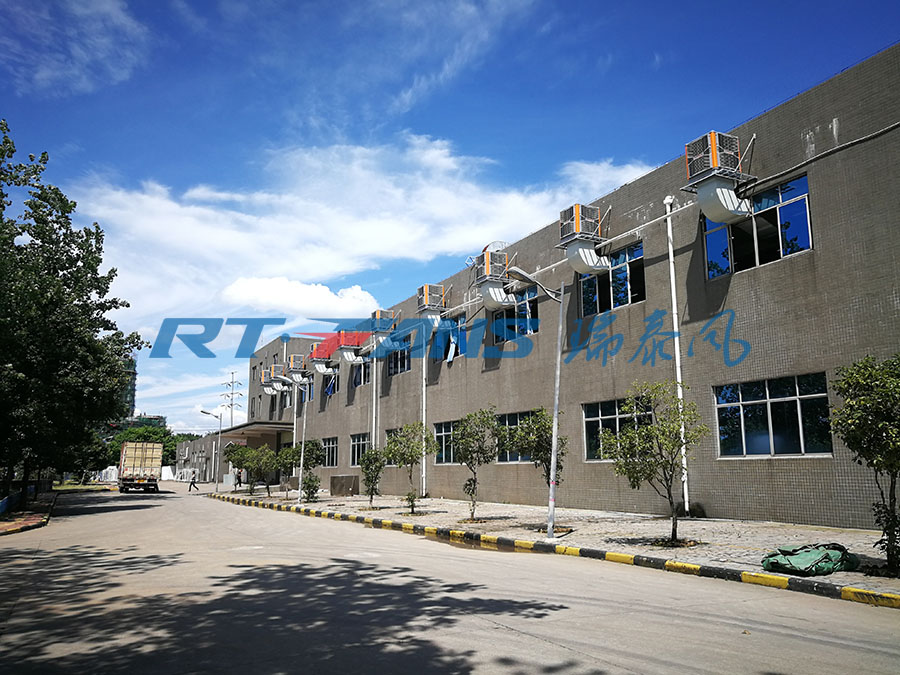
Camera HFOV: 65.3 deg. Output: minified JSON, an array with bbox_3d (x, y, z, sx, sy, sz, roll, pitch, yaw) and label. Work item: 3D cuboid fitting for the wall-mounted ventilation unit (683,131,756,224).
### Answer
[{"bbox_3d":[7.932,-4.500,20.675,1.877,2.394,1.292,6,-12,-27],"label":"wall-mounted ventilation unit"}]

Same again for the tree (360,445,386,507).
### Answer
[{"bbox_3d":[-2.978,5.435,27.247,1.007,2.226,1.007,1,-11,-6],"label":"tree"}]

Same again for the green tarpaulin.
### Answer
[{"bbox_3d":[5.168,3.162,10.064,1.320,0.300,0.850,-5,-12,26],"label":"green tarpaulin"}]

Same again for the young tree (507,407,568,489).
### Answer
[{"bbox_3d":[2.166,3.238,17.430,1.469,2.992,1.469,0,-11,0],"label":"young tree"}]

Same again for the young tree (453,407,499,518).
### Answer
[{"bbox_3d":[0.797,3.660,20.234,1.333,3.106,1.266,0,-11,2],"label":"young tree"}]

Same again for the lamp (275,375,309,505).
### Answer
[{"bbox_3d":[-7.513,4.671,32.692,1.537,5.984,0.299,6,-12,-27],"label":"lamp"}]

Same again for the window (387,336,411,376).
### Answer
[{"bbox_3d":[-3.135,1.207,42.843,0.150,2.150,3.595,5,-12,-27],"label":"window"}]

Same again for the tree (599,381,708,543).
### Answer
[{"bbox_3d":[4.155,2.500,14.302,2.172,3.178,2.063,-3,-11,17],"label":"tree"}]

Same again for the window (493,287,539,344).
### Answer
[{"bbox_3d":[2.917,-0.969,31.425,0.150,2.150,3.629,5,-12,-27],"label":"window"}]

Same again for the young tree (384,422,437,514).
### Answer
[{"bbox_3d":[-1.302,4.308,23.063,1.714,2.884,1.628,1,-11,-3],"label":"young tree"}]

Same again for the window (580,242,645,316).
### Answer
[{"bbox_3d":[5.881,-2.035,25.834,0.150,2.150,3.646,5,-12,-27],"label":"window"}]

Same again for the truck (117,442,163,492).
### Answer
[{"bbox_3d":[-23.732,9.898,53.773,2.500,3.600,9.000,5,-12,-26],"label":"truck"}]

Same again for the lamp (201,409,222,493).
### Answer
[{"bbox_3d":[-17.186,8.163,50.718,1.537,5.984,0.299,6,-12,-27],"label":"lamp"}]

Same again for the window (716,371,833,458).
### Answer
[{"bbox_3d":[8.521,2.173,18.736,0.150,2.050,3.504,6,-12,-27],"label":"window"}]

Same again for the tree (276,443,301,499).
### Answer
[{"bbox_3d":[-8.478,7.088,37.121,1.292,2.924,1.292,6,-12,-27],"label":"tree"}]

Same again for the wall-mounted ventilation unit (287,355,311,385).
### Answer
[{"bbox_3d":[-12.613,2.750,59.409,1.478,2.251,1.142,5,-12,-27],"label":"wall-mounted ventilation unit"}]

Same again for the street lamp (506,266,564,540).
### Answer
[{"bbox_3d":[1.822,1.400,15.793,1.628,5.958,0.320,11,-15,-26],"label":"street lamp"}]

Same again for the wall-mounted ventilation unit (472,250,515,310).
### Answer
[{"bbox_3d":[2.115,-2.393,31.551,1.877,2.394,1.292,6,-12,-27],"label":"wall-mounted ventilation unit"}]

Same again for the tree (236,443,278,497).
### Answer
[{"bbox_3d":[-11.772,8.203,43.592,1.972,3.196,1.972,6,-12,-27],"label":"tree"}]

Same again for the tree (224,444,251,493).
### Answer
[{"bbox_3d":[-15.256,9.487,50.398,1.768,3.264,1.768,6,-12,-27],"label":"tree"}]

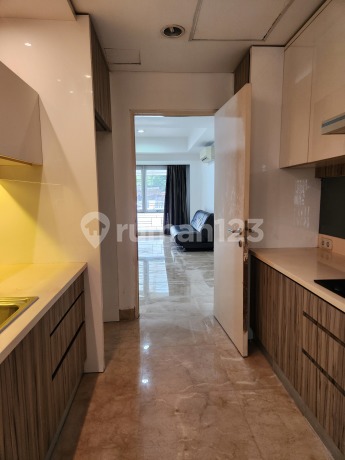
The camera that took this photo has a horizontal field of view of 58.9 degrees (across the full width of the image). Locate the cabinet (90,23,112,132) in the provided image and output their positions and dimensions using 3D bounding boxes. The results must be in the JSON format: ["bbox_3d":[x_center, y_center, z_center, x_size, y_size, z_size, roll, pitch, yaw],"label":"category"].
[{"bbox_3d":[-0.883,-1.172,2.488,0.620,0.567,0.895,-1,8,-3],"label":"cabinet"}]

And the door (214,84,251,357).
[{"bbox_3d":[0.531,-0.067,2.799,0.048,2.125,0.859,-2,7,-8],"label":"door"}]

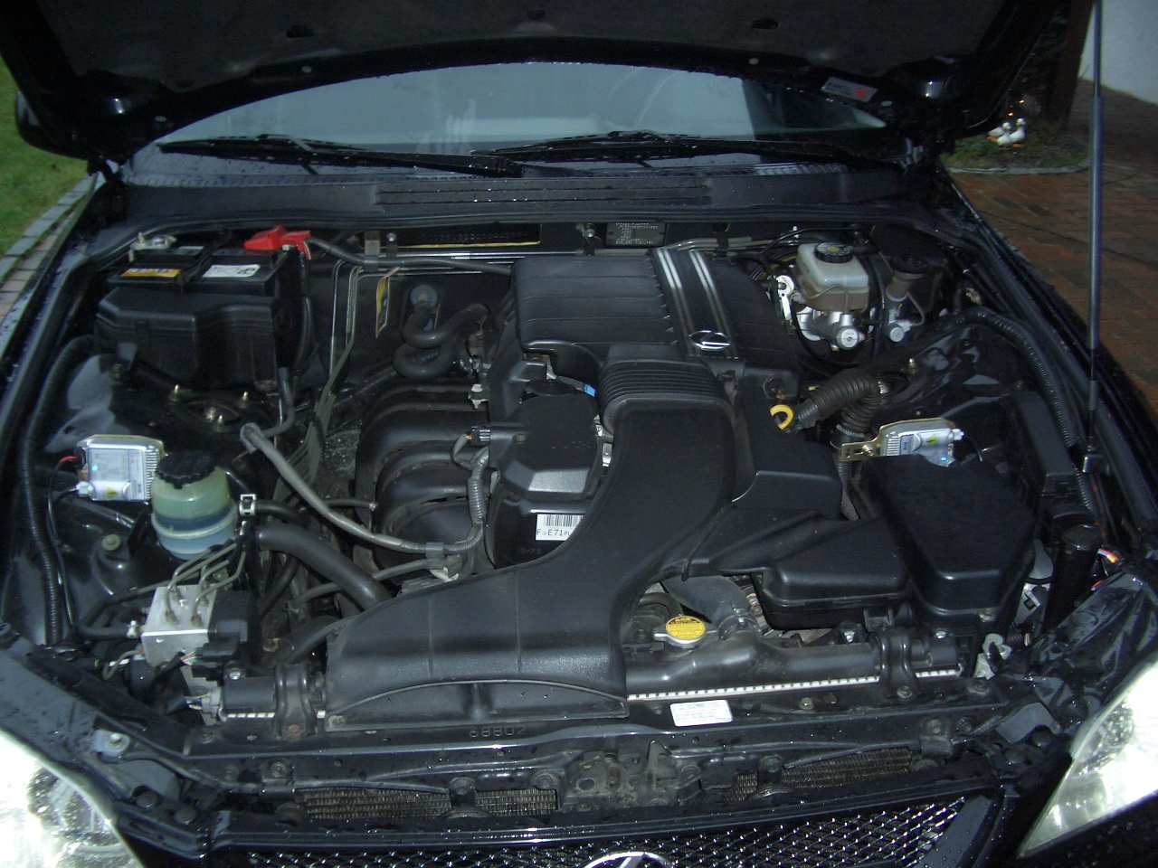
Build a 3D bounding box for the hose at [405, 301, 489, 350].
[{"bbox_3d":[-0.192,-0.157,1.690,0.120,0.045,0.085,-3,30,-5],"label":"hose"}]

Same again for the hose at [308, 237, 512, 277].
[{"bbox_3d":[-0.248,-0.263,1.740,0.300,0.050,0.050,-3,30,-5],"label":"hose"}]

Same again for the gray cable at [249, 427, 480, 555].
[{"bbox_3d":[-0.236,0.056,1.340,0.285,0.080,0.210,-3,30,-5],"label":"gray cable"}]

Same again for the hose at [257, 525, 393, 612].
[{"bbox_3d":[-0.287,0.145,1.305,0.185,0.055,0.045,18,34,28],"label":"hose"}]

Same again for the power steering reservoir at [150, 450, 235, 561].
[{"bbox_3d":[-0.431,0.079,1.320,0.090,0.095,0.090,-3,30,-5],"label":"power steering reservoir"}]

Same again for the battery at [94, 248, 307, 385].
[{"bbox_3d":[-0.548,-0.167,1.730,0.248,0.190,0.180,-3,30,-5],"label":"battery"}]

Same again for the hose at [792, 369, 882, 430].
[{"bbox_3d":[0.330,-0.046,1.510,0.110,0.060,0.075,-3,30,-5],"label":"hose"}]

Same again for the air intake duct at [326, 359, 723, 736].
[{"bbox_3d":[-0.035,0.090,1.220,0.430,0.180,0.400,-3,30,-5],"label":"air intake duct"}]

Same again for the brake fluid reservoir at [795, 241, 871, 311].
[{"bbox_3d":[0.369,-0.232,1.715,0.096,0.080,0.100,-3,30,-5],"label":"brake fluid reservoir"}]

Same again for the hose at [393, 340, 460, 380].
[{"bbox_3d":[-0.215,-0.105,1.660,0.092,0.042,0.070,-3,30,-5],"label":"hose"}]

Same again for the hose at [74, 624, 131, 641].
[{"bbox_3d":[-0.520,0.217,1.280,0.063,0.020,0.020,-3,30,-5],"label":"hose"}]

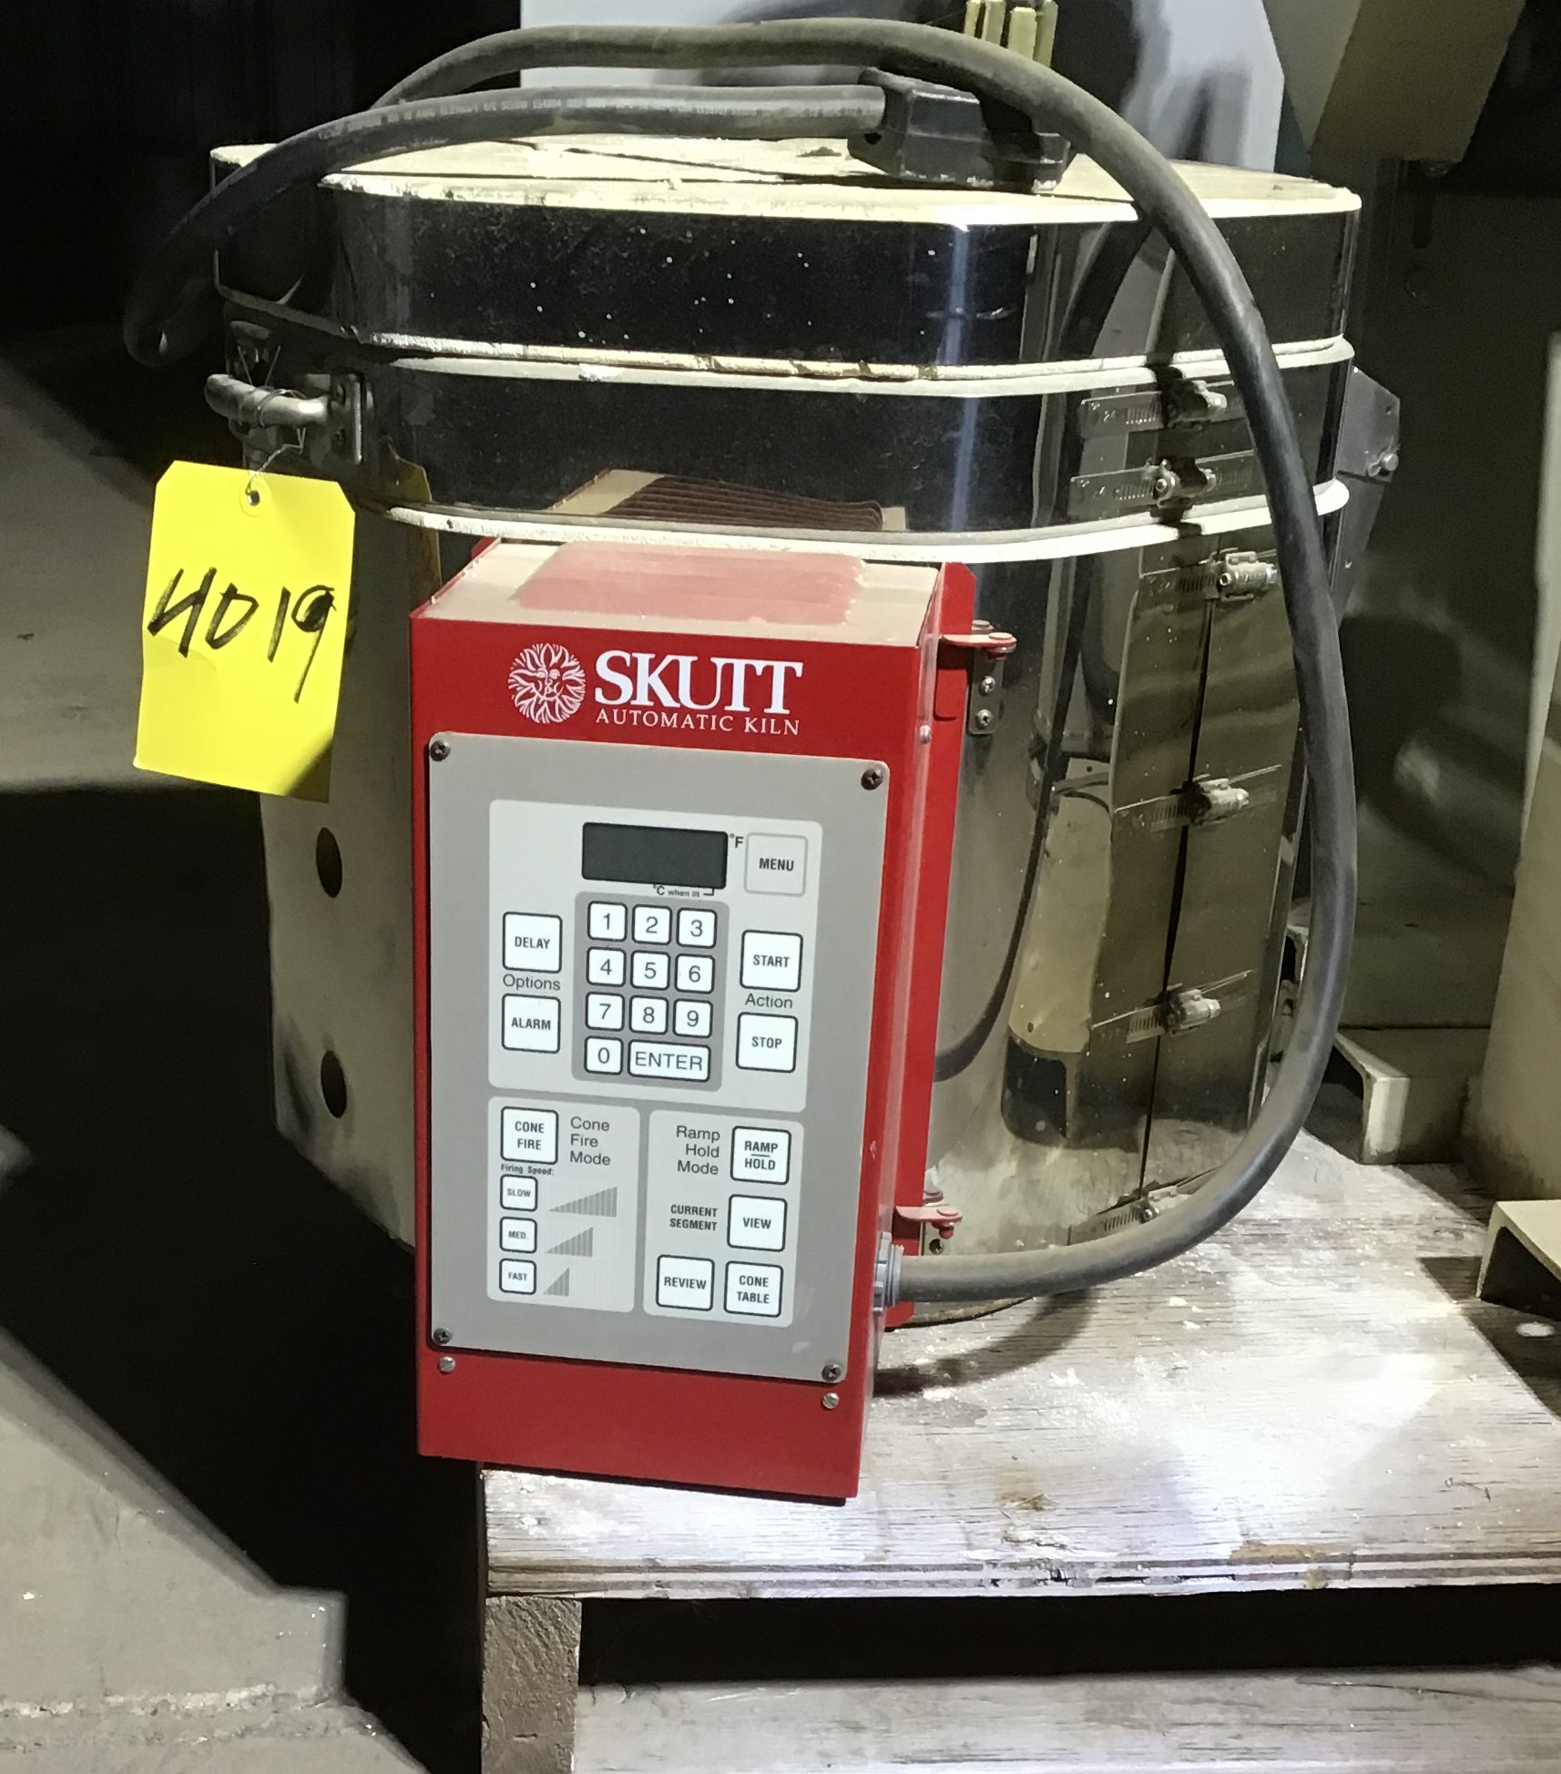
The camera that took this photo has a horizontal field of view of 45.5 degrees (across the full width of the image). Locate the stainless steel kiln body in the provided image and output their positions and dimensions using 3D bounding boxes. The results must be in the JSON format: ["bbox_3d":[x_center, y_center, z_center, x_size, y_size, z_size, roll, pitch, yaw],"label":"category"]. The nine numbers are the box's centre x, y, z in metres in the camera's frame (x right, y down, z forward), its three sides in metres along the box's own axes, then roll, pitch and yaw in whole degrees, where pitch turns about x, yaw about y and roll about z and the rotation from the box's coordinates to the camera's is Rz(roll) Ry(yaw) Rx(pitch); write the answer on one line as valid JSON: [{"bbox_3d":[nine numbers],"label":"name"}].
[{"bbox_3d":[-0.003,-0.137,1.055,0.552,0.493,0.536,4,23,6],"label":"stainless steel kiln body"}]

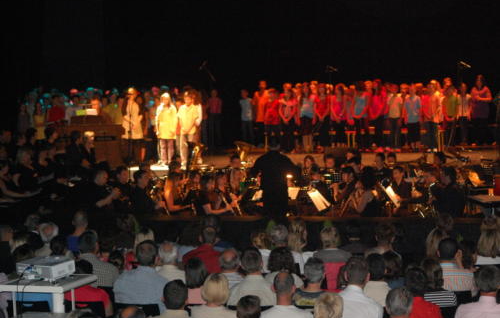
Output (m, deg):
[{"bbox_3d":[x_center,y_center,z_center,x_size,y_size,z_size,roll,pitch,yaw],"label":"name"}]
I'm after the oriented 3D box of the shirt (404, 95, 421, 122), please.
[{"bbox_3d":[3.403,-1.037,30.500,0.328,0.586,0.220,0,1,6],"label":"shirt"}]

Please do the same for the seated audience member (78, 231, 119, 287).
[{"bbox_3d":[-1.397,1.308,13.414,0.500,1.250,0.720,0,6,5],"label":"seated audience member"}]

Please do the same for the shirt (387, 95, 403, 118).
[{"bbox_3d":[3.056,-1.131,30.800,0.332,0.508,0.220,0,1,6],"label":"shirt"}]

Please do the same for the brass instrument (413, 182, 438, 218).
[{"bbox_3d":[2.145,0.532,17.800,0.300,0.500,0.220,-2,6,-21],"label":"brass instrument"}]

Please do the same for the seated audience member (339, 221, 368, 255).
[{"bbox_3d":[1.076,1.309,15.614,0.470,1.250,0.720,0,6,-3],"label":"seated audience member"}]

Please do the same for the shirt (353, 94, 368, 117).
[{"bbox_3d":[2.314,-1.120,30.500,0.328,0.503,0.220,0,1,6],"label":"shirt"}]

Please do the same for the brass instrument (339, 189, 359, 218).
[{"bbox_3d":[1.204,0.538,17.800,0.120,0.450,0.110,29,9,-12],"label":"brass instrument"}]

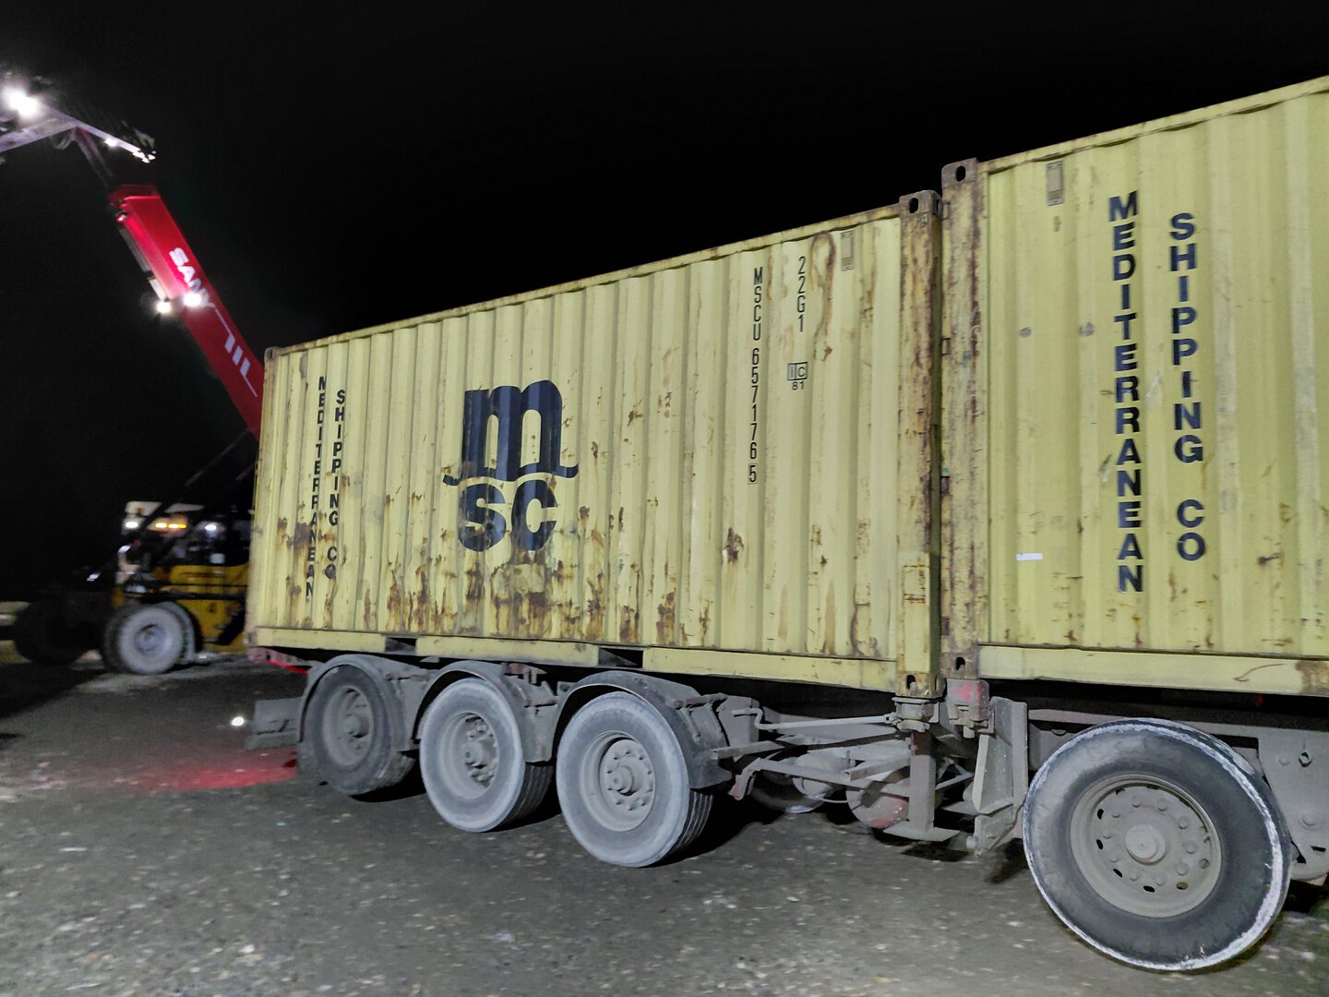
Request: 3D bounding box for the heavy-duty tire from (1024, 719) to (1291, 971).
[{"bbox_3d":[2.134,1.494,4.221,1.025,1.025,0.320,-3,-8,36],"label":"heavy-duty tire"}]

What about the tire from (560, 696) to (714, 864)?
[{"bbox_3d":[-0.195,1.705,5.896,1.050,1.050,0.350,-3,-8,36],"label":"tire"}]

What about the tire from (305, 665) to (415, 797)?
[{"bbox_3d":[-2.341,1.743,7.461,1.050,1.050,0.350,-3,-8,36],"label":"tire"}]

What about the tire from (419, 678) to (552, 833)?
[{"bbox_3d":[-1.247,1.759,6.658,1.050,1.050,0.350,-3,-8,36],"label":"tire"}]

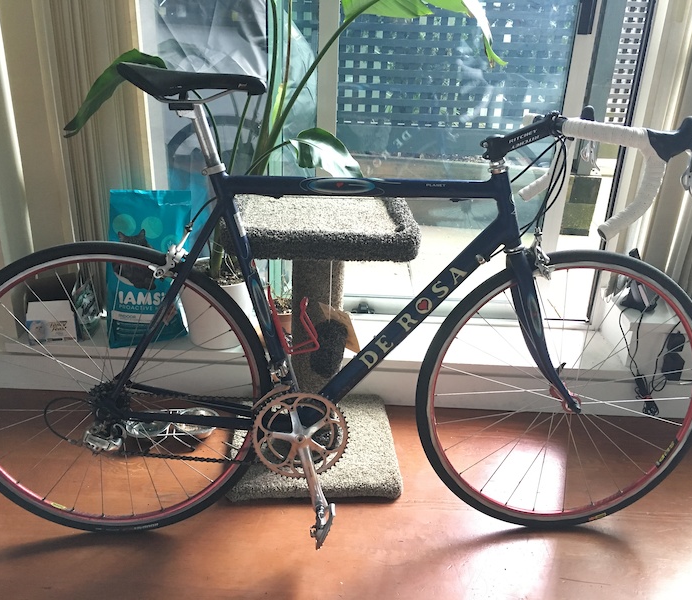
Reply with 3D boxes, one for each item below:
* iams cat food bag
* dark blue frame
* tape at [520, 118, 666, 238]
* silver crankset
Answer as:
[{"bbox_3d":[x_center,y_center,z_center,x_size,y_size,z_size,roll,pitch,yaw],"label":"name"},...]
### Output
[{"bbox_3d":[-0.580,-0.097,1.994,0.235,0.455,0.120,-1,24,-8],"label":"iams cat food bag"},{"bbox_3d":[0.010,0.006,1.406,1.010,0.615,0.140,1,17,-5],"label":"dark blue frame"},{"bbox_3d":[0.464,-0.263,1.360,0.148,0.205,0.455,1,17,-5],"label":"tape"},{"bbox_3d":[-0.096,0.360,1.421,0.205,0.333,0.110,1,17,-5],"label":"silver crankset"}]

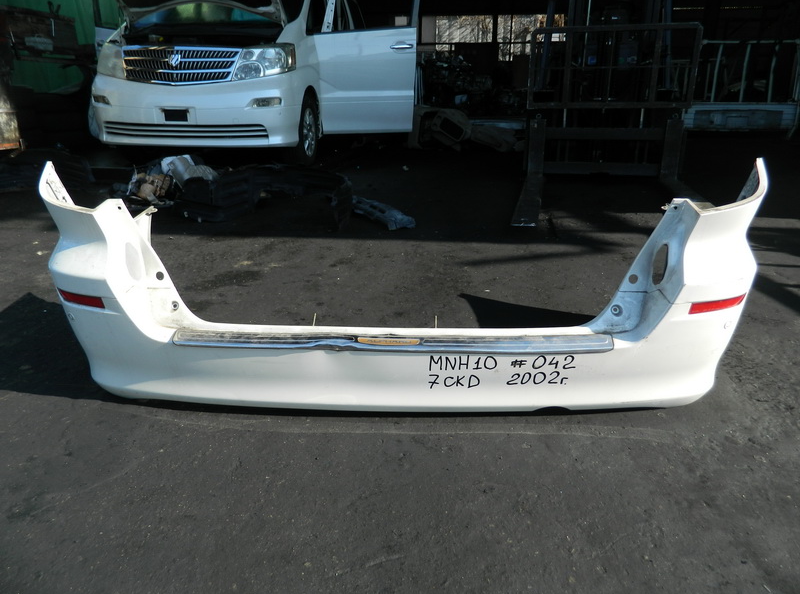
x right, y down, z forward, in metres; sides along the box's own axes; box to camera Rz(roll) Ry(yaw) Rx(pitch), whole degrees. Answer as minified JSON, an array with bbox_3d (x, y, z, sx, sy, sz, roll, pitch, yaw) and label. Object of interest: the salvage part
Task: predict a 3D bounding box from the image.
[{"bbox_3d":[0.020,-0.115,1.735,1.790,0.630,0.720,1,20,1],"label":"salvage part"}]

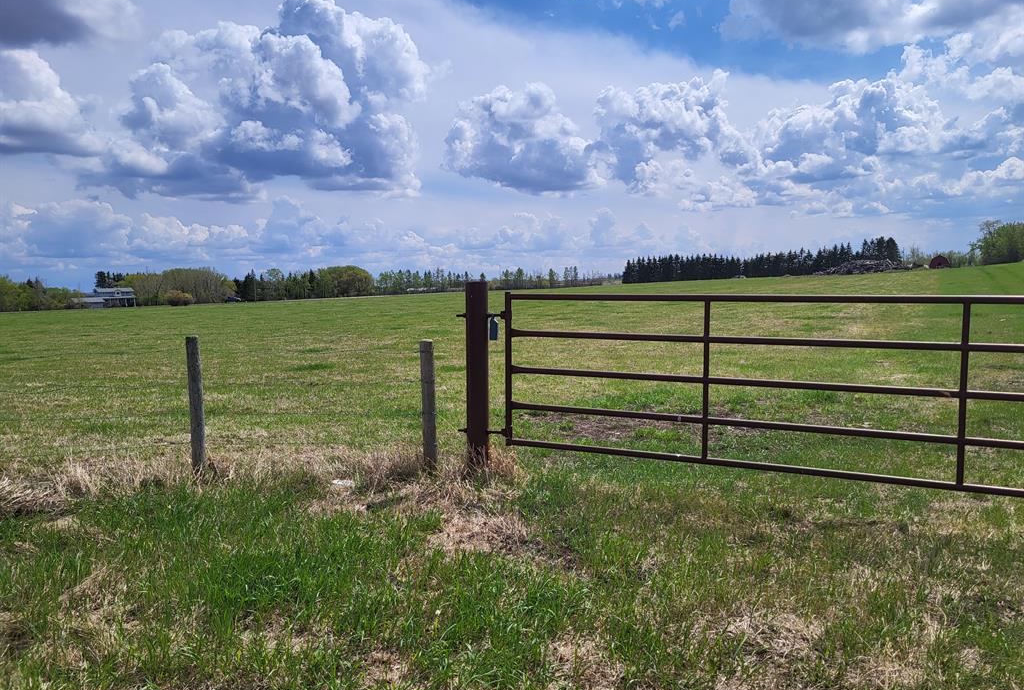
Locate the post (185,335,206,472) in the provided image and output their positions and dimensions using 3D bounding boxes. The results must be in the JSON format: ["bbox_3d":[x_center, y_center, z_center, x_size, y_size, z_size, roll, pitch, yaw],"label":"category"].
[{"bbox_3d":[-2.734,0.519,6.648,0.112,1.174,0.112,-1,4,0],"label":"post"}]

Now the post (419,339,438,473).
[{"bbox_3d":[-0.724,0.526,6.649,0.112,1.133,0.112,-1,4,0],"label":"post"}]

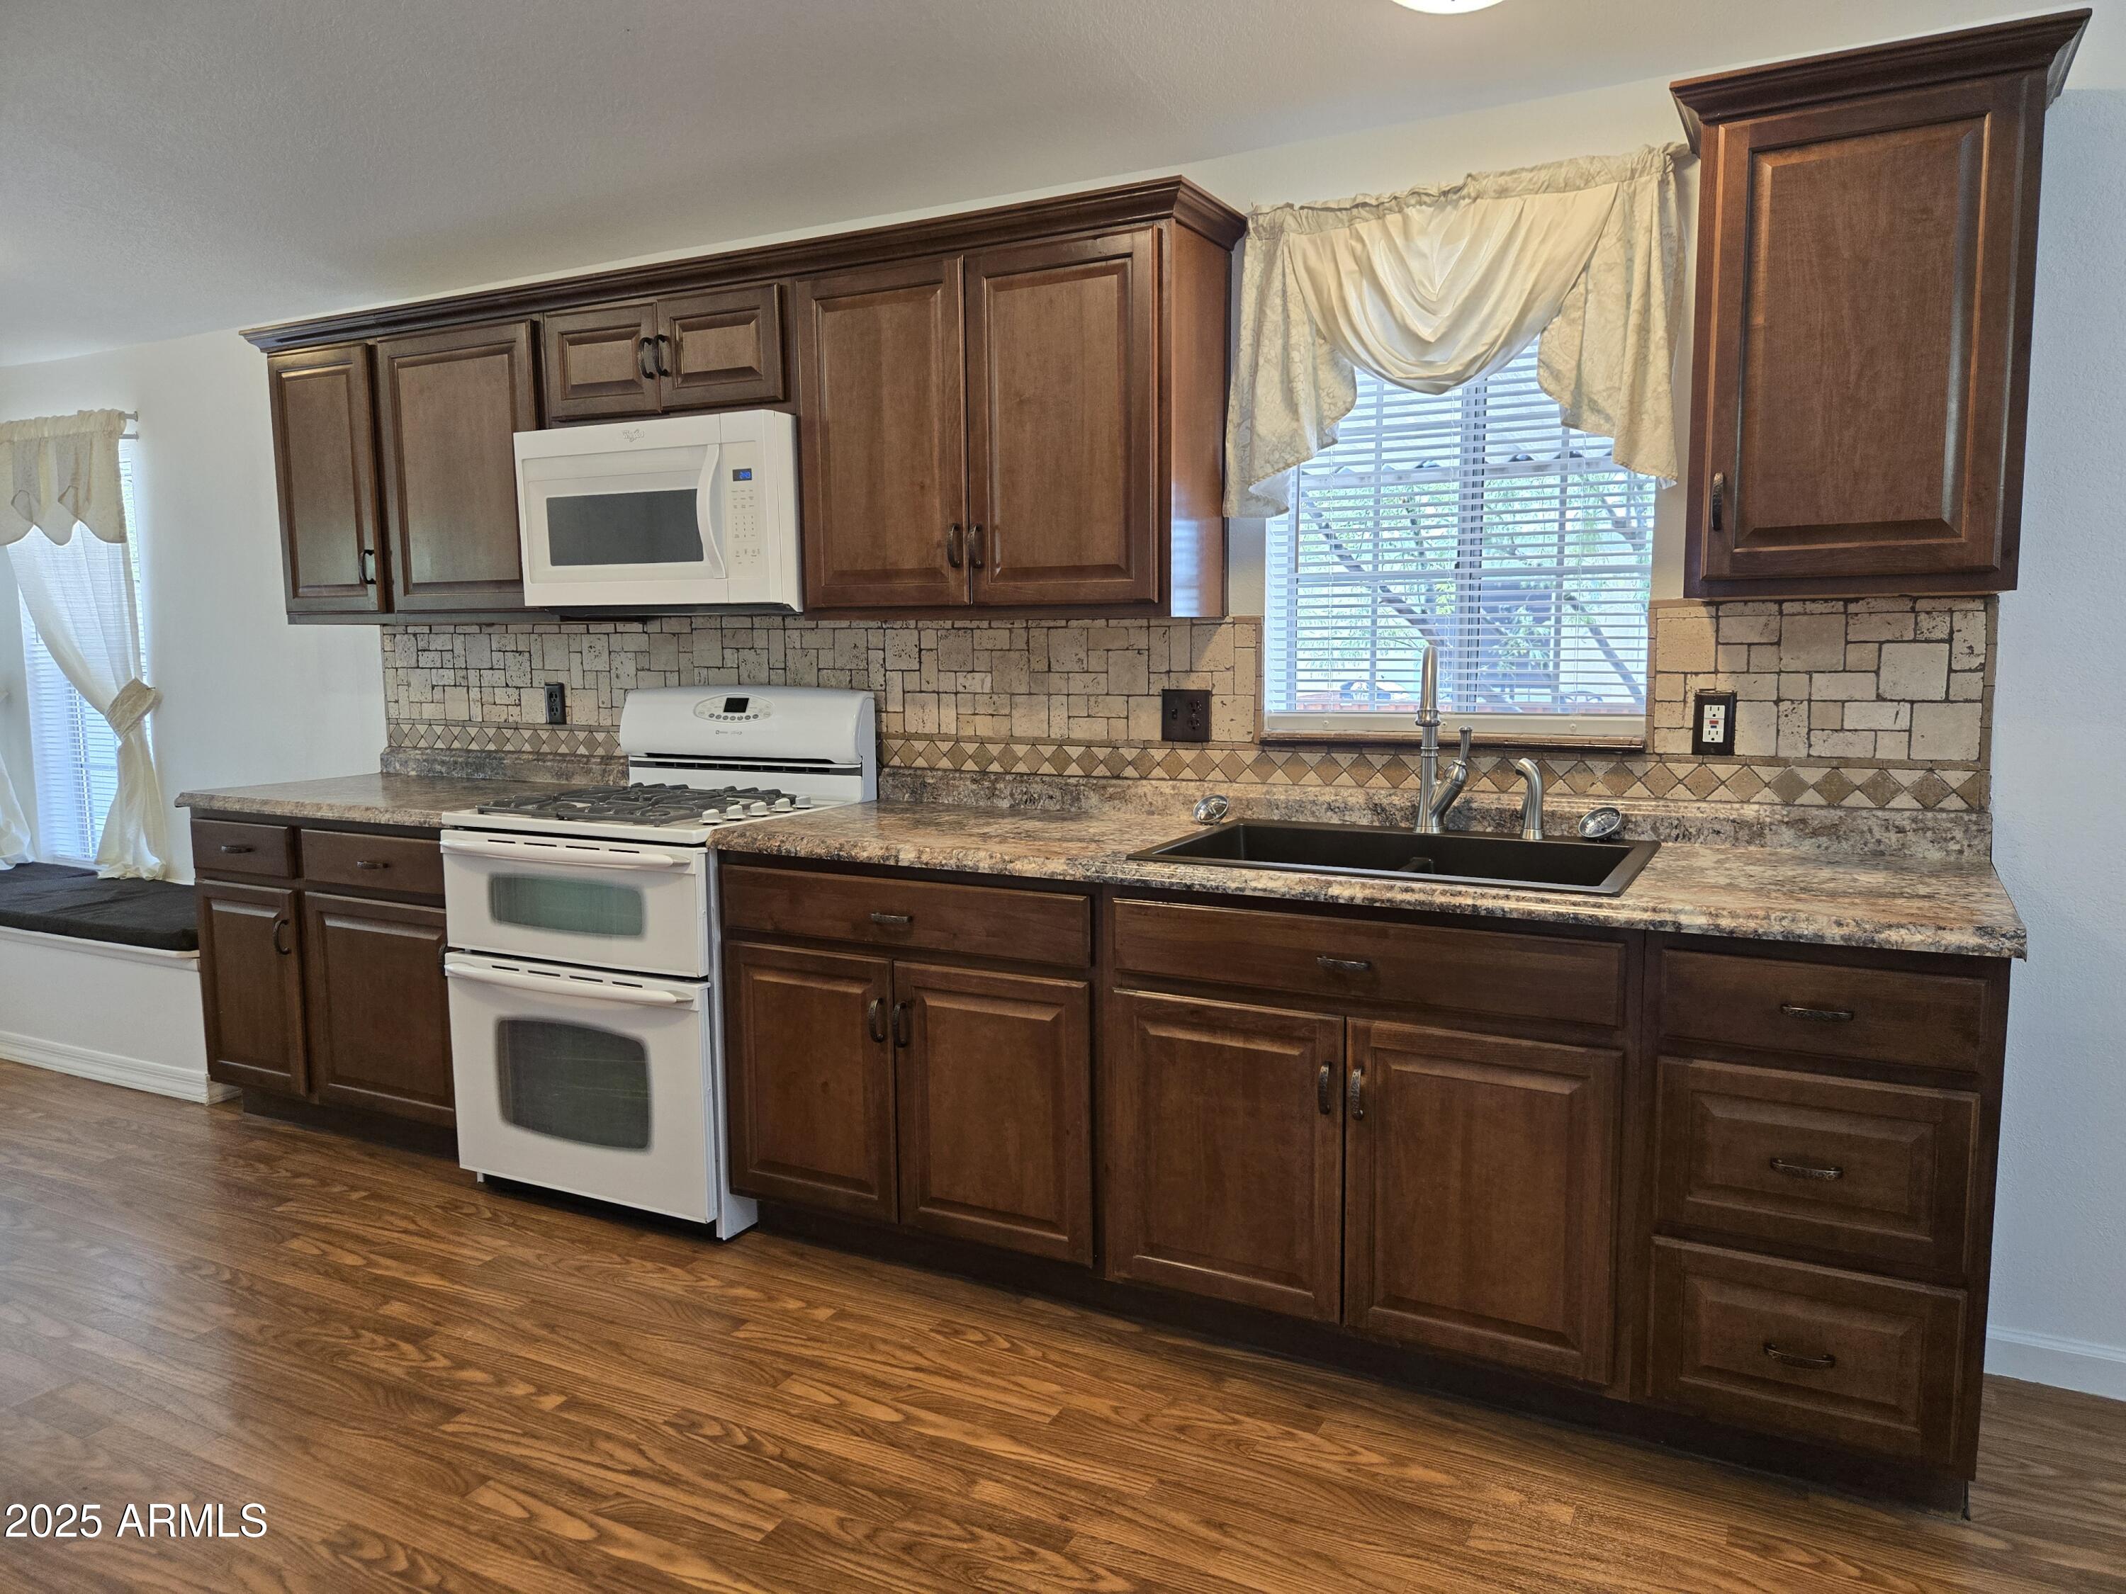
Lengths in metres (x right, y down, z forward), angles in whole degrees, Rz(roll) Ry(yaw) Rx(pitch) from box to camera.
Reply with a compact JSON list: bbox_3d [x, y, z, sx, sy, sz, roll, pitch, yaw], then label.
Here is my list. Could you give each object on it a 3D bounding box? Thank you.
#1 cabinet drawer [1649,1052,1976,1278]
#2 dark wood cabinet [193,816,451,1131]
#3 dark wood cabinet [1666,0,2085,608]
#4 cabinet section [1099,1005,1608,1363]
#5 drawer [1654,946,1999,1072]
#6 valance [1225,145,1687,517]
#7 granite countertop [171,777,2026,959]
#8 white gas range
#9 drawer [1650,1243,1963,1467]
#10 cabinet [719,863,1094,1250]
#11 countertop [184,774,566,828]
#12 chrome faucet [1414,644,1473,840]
[{"bbox_3d":[1.183,0.510,2.241,0.407,0.261,0.480,3,7,28],"label":"cabinet drawer"},{"bbox_3d":[-1.758,0.446,3.900,1.053,0.853,0.654,3,7,28],"label":"dark wood cabinet"},{"bbox_3d":[1.299,-0.742,2.329,0.552,0.816,0.343,3,7,28],"label":"dark wood cabinet"},{"bbox_3d":[0.610,0.613,2.648,0.875,0.565,0.570,3,7,27],"label":"cabinet section"},{"bbox_3d":[1.181,0.284,2.217,0.404,0.130,0.480,3,7,28],"label":"drawer"},{"bbox_3d":[0.740,-0.876,2.748,0.873,0.615,0.100,3,7,28],"label":"valance"},{"bbox_3d":[-0.402,0.071,3.147,4.190,0.048,0.645,3,7,28],"label":"granite countertop"},{"bbox_3d":[-0.963,0.349,3.406,0.770,1.185,0.705,3,7,28],"label":"white gas range"},{"bbox_3d":[1.184,0.787,2.270,0.404,0.254,0.480,3,7,28],"label":"drawer"},{"bbox_3d":[-0.183,0.527,3.076,0.903,0.853,0.654,3,7,28],"label":"cabinet"},{"bbox_3d":[-1.769,0.001,3.863,1.100,0.048,0.645,3,7,28],"label":"countertop"},{"bbox_3d":[0.726,-0.103,2.722,0.115,0.370,0.245,2,6,18],"label":"chrome faucet"}]

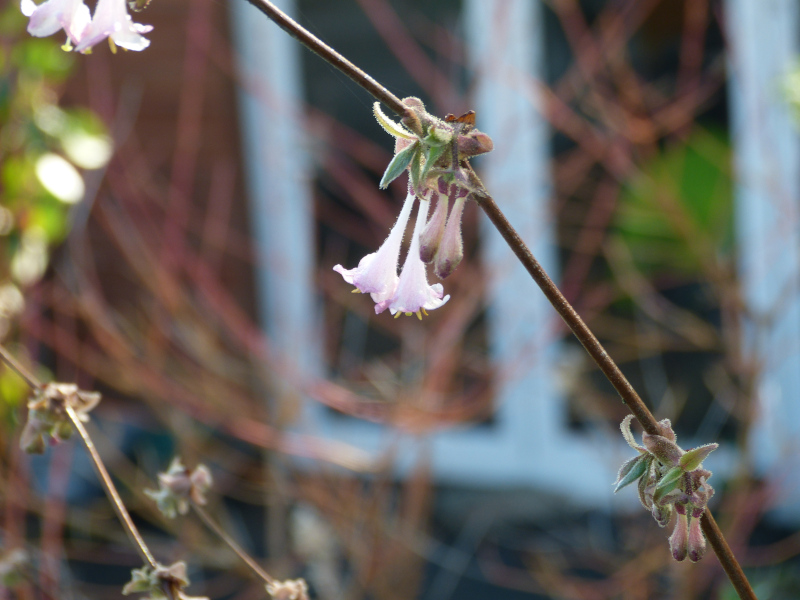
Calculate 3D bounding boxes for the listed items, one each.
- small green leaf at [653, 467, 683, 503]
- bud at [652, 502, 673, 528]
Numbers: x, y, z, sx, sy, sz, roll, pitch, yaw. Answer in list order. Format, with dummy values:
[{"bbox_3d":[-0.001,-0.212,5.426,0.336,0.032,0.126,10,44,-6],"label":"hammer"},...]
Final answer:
[{"bbox_3d":[0.066,0.045,0.776,0.005,0.002,0.012,22,63,41],"label":"small green leaf"},{"bbox_3d":[0.064,0.053,0.777,0.005,0.007,0.005,3,-9,0],"label":"bud"}]

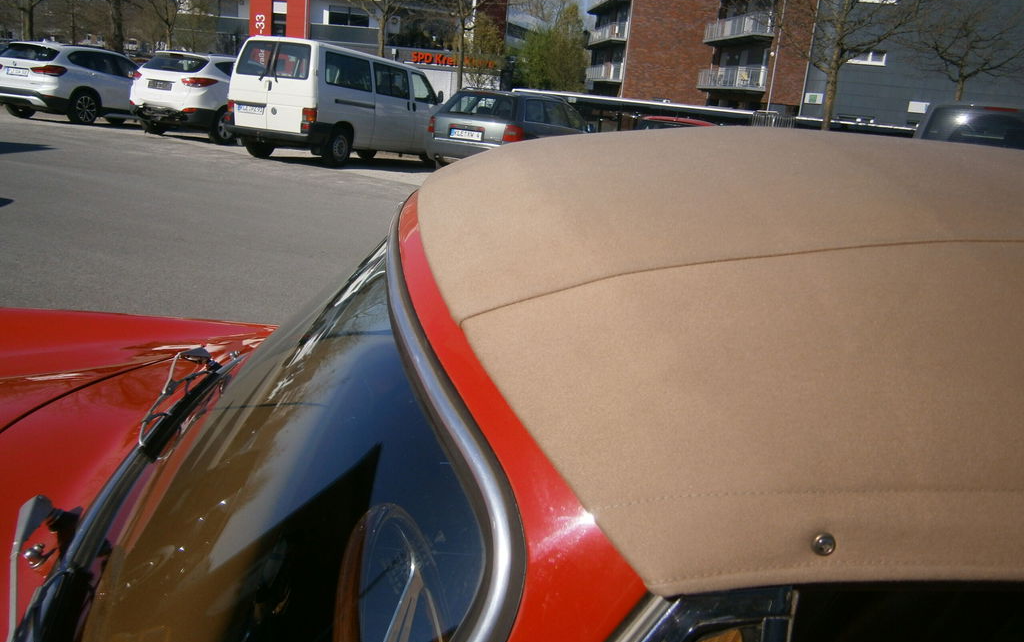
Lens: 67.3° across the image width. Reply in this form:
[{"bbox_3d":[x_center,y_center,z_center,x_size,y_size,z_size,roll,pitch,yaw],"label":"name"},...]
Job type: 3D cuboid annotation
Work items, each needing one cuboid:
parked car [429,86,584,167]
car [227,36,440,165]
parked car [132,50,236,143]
[{"bbox_3d":[0.338,-3.417,14.329,1.810,1.480,4.800,12,15,24],"label":"parked car"},{"bbox_3d":[-2.899,-3.886,14.255,1.860,1.940,4.750,11,14,22],"label":"car"},{"bbox_3d":[-5.952,-4.676,16.441,1.830,1.670,4.410,11,14,17],"label":"parked car"}]

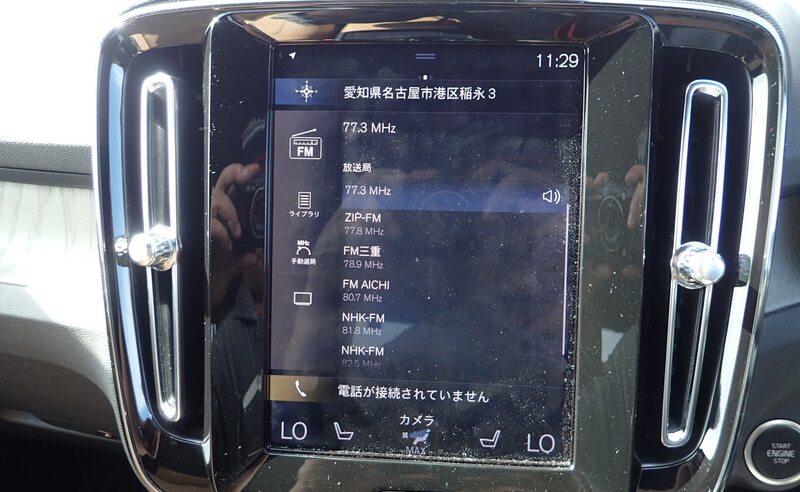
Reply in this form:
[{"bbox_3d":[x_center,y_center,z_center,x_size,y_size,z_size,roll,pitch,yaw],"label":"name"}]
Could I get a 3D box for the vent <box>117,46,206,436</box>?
[{"bbox_3d":[-0.111,0.000,0.263,0.045,0.185,0.028,1,2,3],"label":"vent"}]

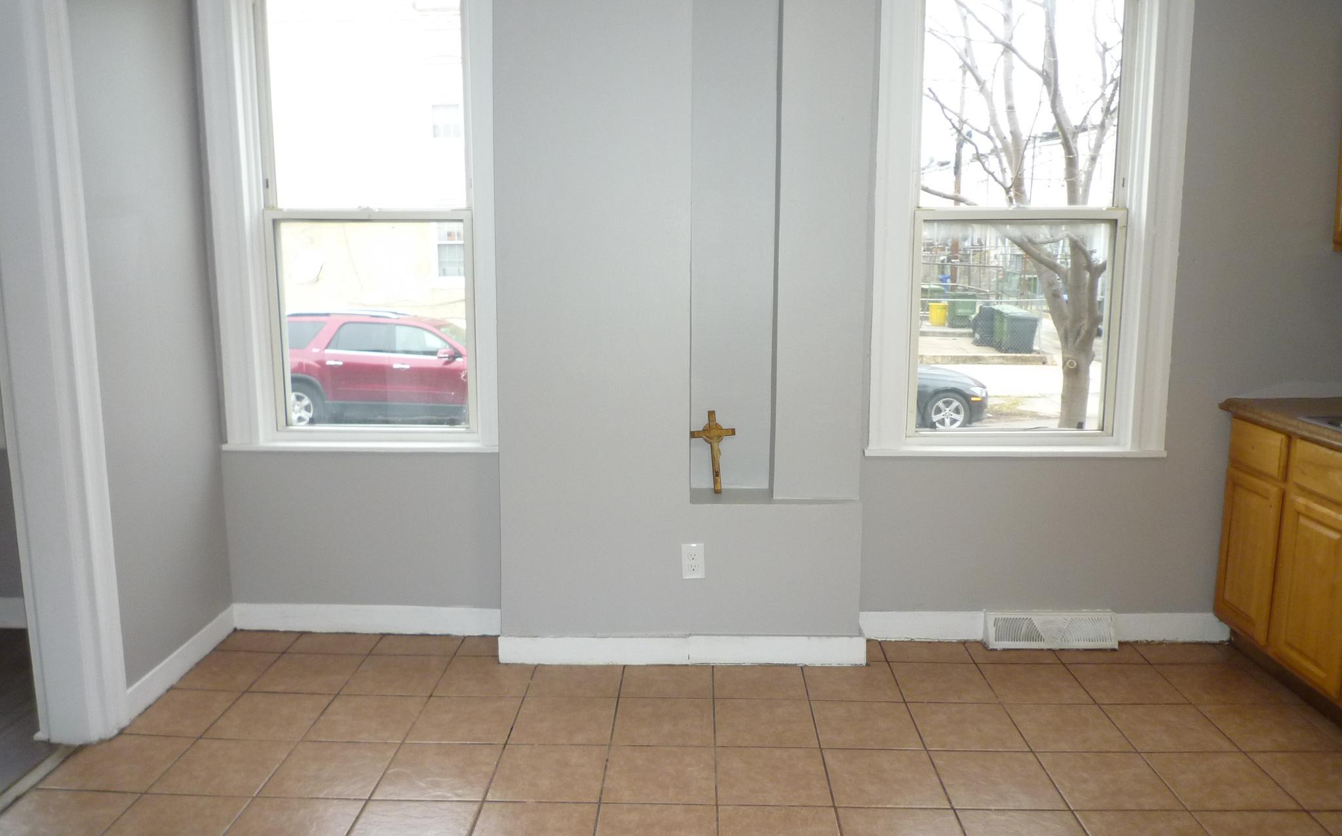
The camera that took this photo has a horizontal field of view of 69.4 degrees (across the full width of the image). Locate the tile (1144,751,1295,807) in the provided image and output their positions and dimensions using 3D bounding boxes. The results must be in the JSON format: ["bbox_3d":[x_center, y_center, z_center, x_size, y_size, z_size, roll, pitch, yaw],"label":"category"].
[{"bbox_3d":[1.483,0.986,2.626,0.299,0.010,0.299,0,9,2],"label":"tile"}]

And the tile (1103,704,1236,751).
[{"bbox_3d":[1.506,0.945,2.941,0.302,0.010,0.302,0,9,2],"label":"tile"}]

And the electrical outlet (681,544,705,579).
[{"bbox_3d":[0.078,0.496,3.347,0.077,0.124,0.008,0,9,2],"label":"electrical outlet"}]

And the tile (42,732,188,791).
[{"bbox_3d":[-1.534,0.971,2.719,0.290,0.010,0.299,0,9,2],"label":"tile"}]

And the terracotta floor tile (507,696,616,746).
[{"bbox_3d":[-0.327,0.939,2.994,0.301,0.010,0.301,0,9,2],"label":"terracotta floor tile"}]

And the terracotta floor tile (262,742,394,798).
[{"bbox_3d":[-0.943,0.983,2.707,0.302,0.010,0.302,0,9,2],"label":"terracotta floor tile"}]

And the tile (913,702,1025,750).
[{"bbox_3d":[0.900,0.944,2.955,0.301,0.010,0.301,0,9,2],"label":"tile"}]

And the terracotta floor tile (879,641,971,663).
[{"bbox_3d":[0.911,0.843,3.470,0.302,0.010,0.184,0,10,2],"label":"terracotta floor tile"}]

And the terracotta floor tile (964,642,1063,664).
[{"bbox_3d":[1.228,0.844,3.474,0.299,0.010,0.199,0,9,2],"label":"terracotta floor tile"}]

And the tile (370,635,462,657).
[{"bbox_3d":[-0.932,0.842,3.578,0.301,0.010,0.187,0,9,2],"label":"tile"}]

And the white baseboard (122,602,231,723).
[{"bbox_3d":[-1.675,0.824,3.320,0.015,0.110,0.737,0,9,-1],"label":"white baseboard"}]

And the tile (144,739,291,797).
[{"bbox_3d":[-1.247,0.983,2.722,0.301,0.010,0.301,0,9,2],"label":"tile"}]

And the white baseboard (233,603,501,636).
[{"bbox_3d":[-1.137,0.766,3.675,1.044,0.110,0.015,0,9,2],"label":"white baseboard"}]

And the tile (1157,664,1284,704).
[{"bbox_3d":[1.820,0.897,3.236,0.301,0.010,0.301,0,9,2],"label":"tile"}]

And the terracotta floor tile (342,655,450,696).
[{"bbox_3d":[-0.930,0.884,3.319,0.301,0.010,0.301,0,9,2],"label":"terracotta floor tile"}]

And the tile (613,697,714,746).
[{"bbox_3d":[-0.019,0.930,2.959,0.299,0.010,0.299,0,9,2],"label":"tile"}]

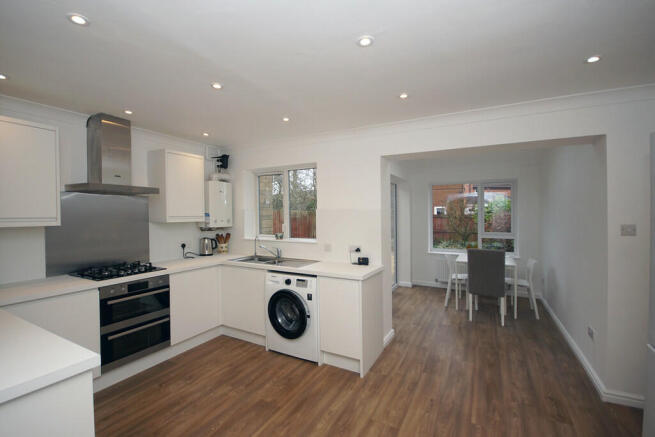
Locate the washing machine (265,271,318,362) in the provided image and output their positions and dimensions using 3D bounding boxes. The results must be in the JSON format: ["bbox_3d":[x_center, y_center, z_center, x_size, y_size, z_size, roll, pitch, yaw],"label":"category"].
[{"bbox_3d":[-0.243,0.986,3.005,0.604,0.848,0.565,0,1,27],"label":"washing machine"}]

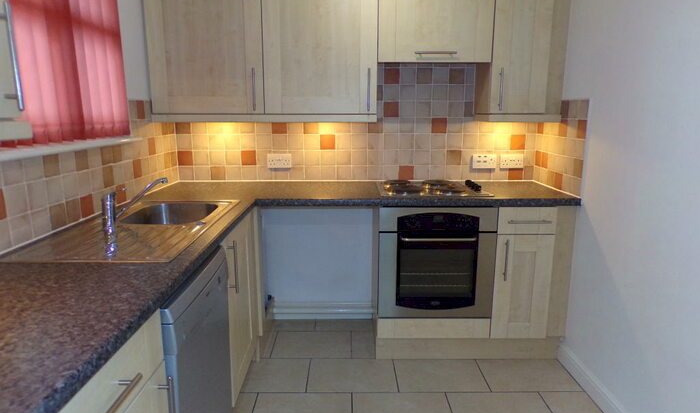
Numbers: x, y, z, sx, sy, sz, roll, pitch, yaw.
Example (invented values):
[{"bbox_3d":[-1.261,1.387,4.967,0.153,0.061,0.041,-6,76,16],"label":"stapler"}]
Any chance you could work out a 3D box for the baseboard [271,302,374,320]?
[{"bbox_3d":[-0.178,0.686,3.188,0.665,0.113,0.025,0,11,0],"label":"baseboard"}]

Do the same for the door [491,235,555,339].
[{"bbox_3d":[0.895,0.421,2.528,0.294,0.566,0.024,0,11,0],"label":"door"}]

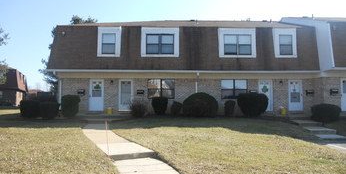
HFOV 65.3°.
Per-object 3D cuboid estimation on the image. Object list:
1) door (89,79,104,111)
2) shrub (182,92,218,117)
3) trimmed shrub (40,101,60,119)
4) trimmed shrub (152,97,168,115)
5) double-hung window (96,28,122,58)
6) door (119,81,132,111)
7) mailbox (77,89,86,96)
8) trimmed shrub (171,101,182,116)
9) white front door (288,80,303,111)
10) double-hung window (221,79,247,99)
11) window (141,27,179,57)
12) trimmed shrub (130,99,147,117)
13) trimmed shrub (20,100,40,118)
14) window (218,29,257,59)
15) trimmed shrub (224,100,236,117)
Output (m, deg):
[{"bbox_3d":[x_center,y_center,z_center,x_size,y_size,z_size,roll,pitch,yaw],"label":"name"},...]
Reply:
[{"bbox_3d":[-5.069,0.577,18.003,0.959,2.082,0.090,0,-4,-1],"label":"door"},{"bbox_3d":[1.750,1.124,17.063,2.200,1.620,2.000,0,-4,-1],"label":"shrub"},{"bbox_3d":[-7.382,1.421,16.297,1.165,1.045,1.165,0,-4,-1],"label":"trimmed shrub"},{"bbox_3d":[-0.808,1.273,17.454,1.000,1.140,1.000,0,-4,-1],"label":"trimmed shrub"},{"bbox_3d":[-4.185,-2.933,17.801,1.542,1.995,0.150,0,-4,-1],"label":"double-hung window"},{"bbox_3d":[-3.139,0.578,18.042,0.943,2.072,0.090,0,-4,-1],"label":"door"},{"bbox_3d":[-6.053,0.371,17.897,0.505,0.370,0.160,0,-4,-1],"label":"mailbox"},{"bbox_3d":[0.256,1.393,17.254,0.728,0.923,0.728,0,-4,-1],"label":"trimmed shrub"},{"bbox_3d":[8.324,0.599,18.271,1.001,2.086,0.090,0,-4,-1],"label":"white front door"},{"bbox_3d":[4.233,0.171,18.499,1.760,1.360,0.150,0,-4,-1],"label":"double-hung window"},{"bbox_3d":[-0.856,-2.960,17.923,2.450,1.970,0.200,0,-4,-1],"label":"window"},{"bbox_3d":[-2.184,1.392,17.246,1.020,1.140,1.000,0,-4,-1],"label":"trimmed shrub"},{"bbox_3d":[-9.151,1.413,17.345,1.250,1.150,1.200,0,-4,-1],"label":"trimmed shrub"},{"bbox_3d":[4.326,-2.948,18.058,2.450,1.970,0.200,0,-4,-1],"label":"window"},{"bbox_3d":[3.685,1.398,17.323,0.725,1.079,0.725,0,-4,-1],"label":"trimmed shrub"}]

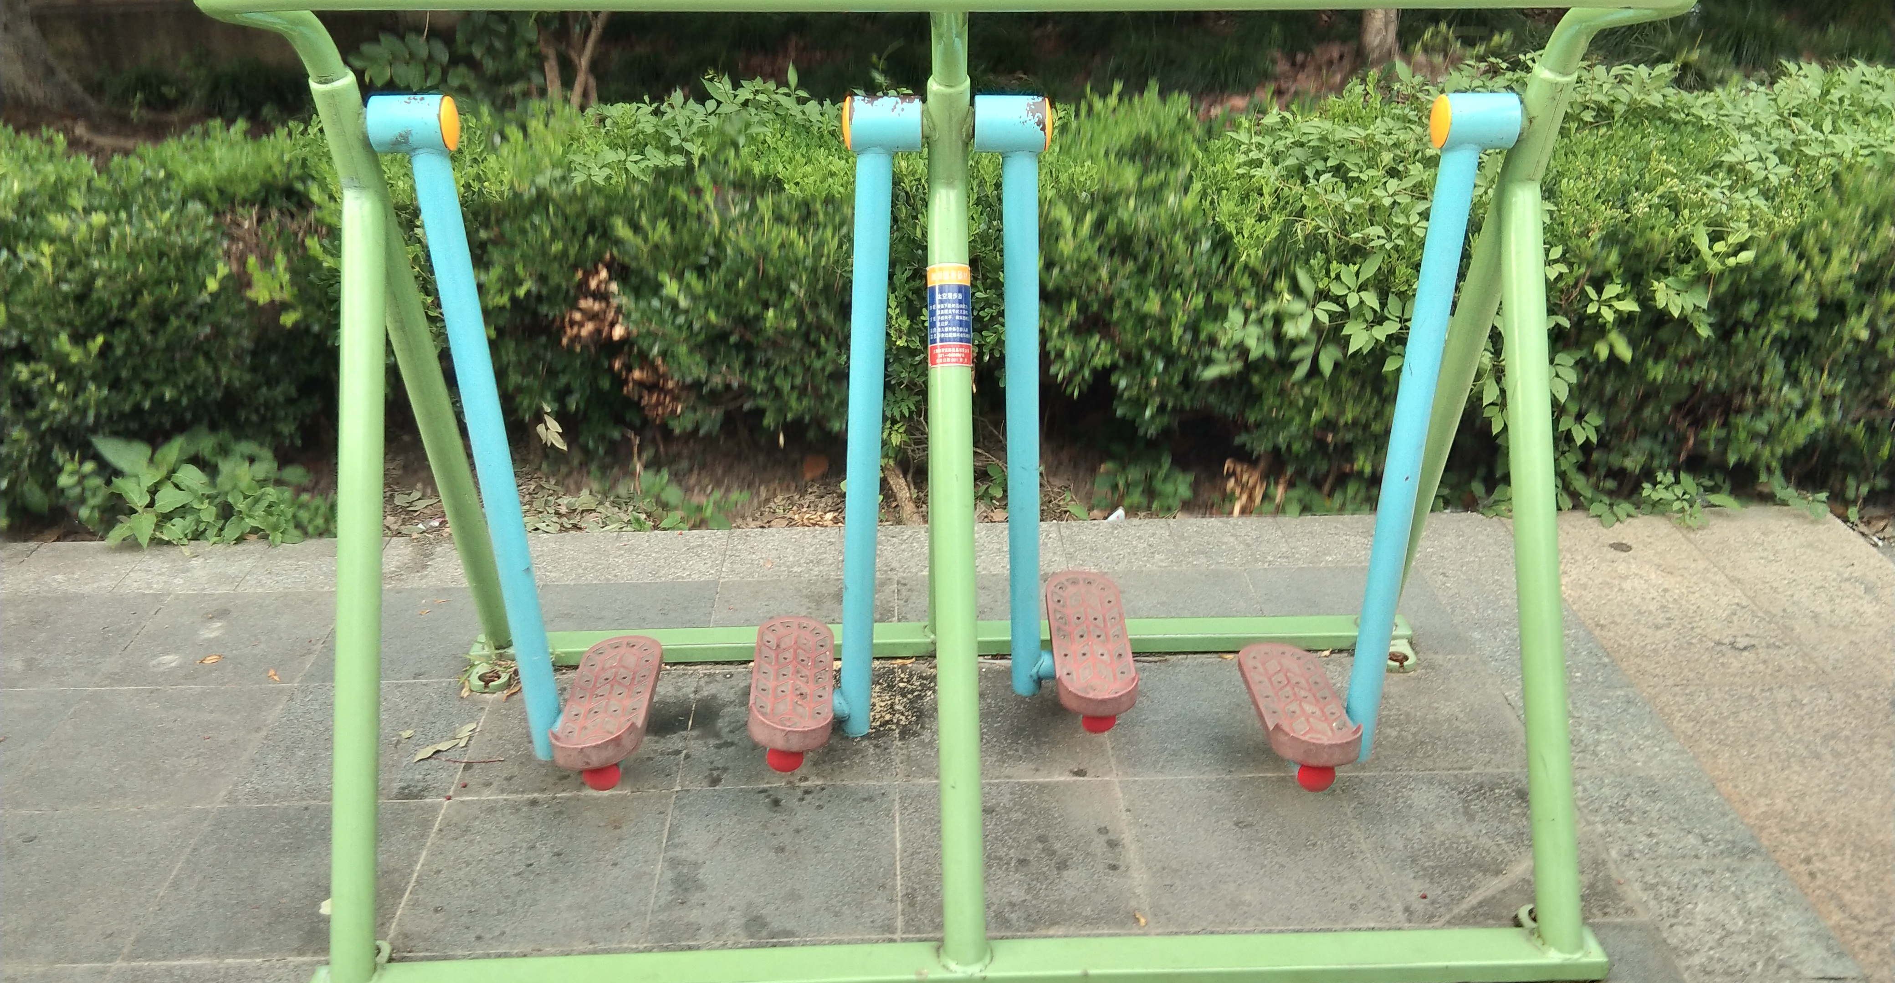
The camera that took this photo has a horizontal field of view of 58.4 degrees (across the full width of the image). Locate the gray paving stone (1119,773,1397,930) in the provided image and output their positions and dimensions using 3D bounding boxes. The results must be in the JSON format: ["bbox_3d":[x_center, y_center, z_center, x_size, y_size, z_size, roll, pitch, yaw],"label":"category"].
[{"bbox_3d":[0.405,0.494,2.275,0.315,0.040,0.336,-1,24,-1],"label":"gray paving stone"}]

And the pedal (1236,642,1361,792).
[{"bbox_3d":[0.586,0.374,2.854,0.138,0.104,0.388,-2,21,-2],"label":"pedal"}]

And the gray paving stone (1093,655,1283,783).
[{"bbox_3d":[0.476,0.429,3.114,0.390,0.040,0.408,-1,23,-1],"label":"gray paving stone"}]

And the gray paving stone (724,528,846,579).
[{"bbox_3d":[-0.360,0.153,3.720,0.251,0.040,0.259,-1,24,-2],"label":"gray paving stone"}]

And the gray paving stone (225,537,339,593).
[{"bbox_3d":[-1.377,0.174,3.699,0.256,0.040,0.251,-1,24,-2],"label":"gray paving stone"}]

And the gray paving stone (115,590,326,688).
[{"bbox_3d":[-1.448,0.312,3.447,0.395,0.040,0.407,-1,23,-1],"label":"gray paving stone"}]

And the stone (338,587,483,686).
[{"bbox_3d":[-1.058,0.303,3.456,0.392,0.040,0.407,-1,23,-1],"label":"stone"}]

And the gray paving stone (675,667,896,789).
[{"bbox_3d":[-0.277,0.440,3.059,0.374,0.040,0.408,-1,24,-2],"label":"gray paving stone"}]

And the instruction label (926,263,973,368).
[{"bbox_3d":[0.004,-0.249,2.404,0.061,0.146,0.024,-2,0,0],"label":"instruction label"}]

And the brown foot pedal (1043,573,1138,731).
[{"bbox_3d":[0.250,0.277,2.993,0.138,0.085,0.383,-1,30,0],"label":"brown foot pedal"}]

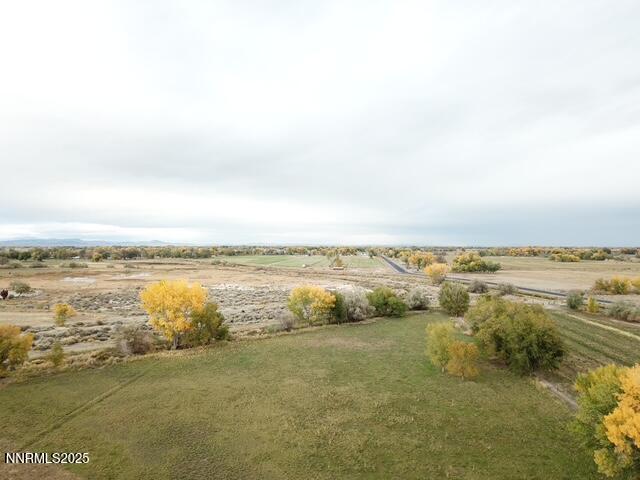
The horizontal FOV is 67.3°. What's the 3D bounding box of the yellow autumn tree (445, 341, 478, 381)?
[{"bbox_3d":[22.580,18.950,75.900,4.950,6.160,4.600,0,-1,0],"label":"yellow autumn tree"}]

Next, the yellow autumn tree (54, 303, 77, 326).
[{"bbox_3d":[-66.810,19.620,126.180,5.660,6.170,5.260,0,-1,0],"label":"yellow autumn tree"}]

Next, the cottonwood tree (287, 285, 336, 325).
[{"bbox_3d":[-2.140,17.320,128.590,13.110,10.830,12.190,0,-1,0],"label":"cottonwood tree"}]

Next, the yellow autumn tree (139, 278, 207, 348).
[{"bbox_3d":[-29.910,15.310,98.480,13.450,14.030,12.510,0,-1,0],"label":"yellow autumn tree"}]

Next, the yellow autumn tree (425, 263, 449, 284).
[{"bbox_3d":[64.660,18.650,265.650,13.540,11.880,12.590,0,-1,0],"label":"yellow autumn tree"}]

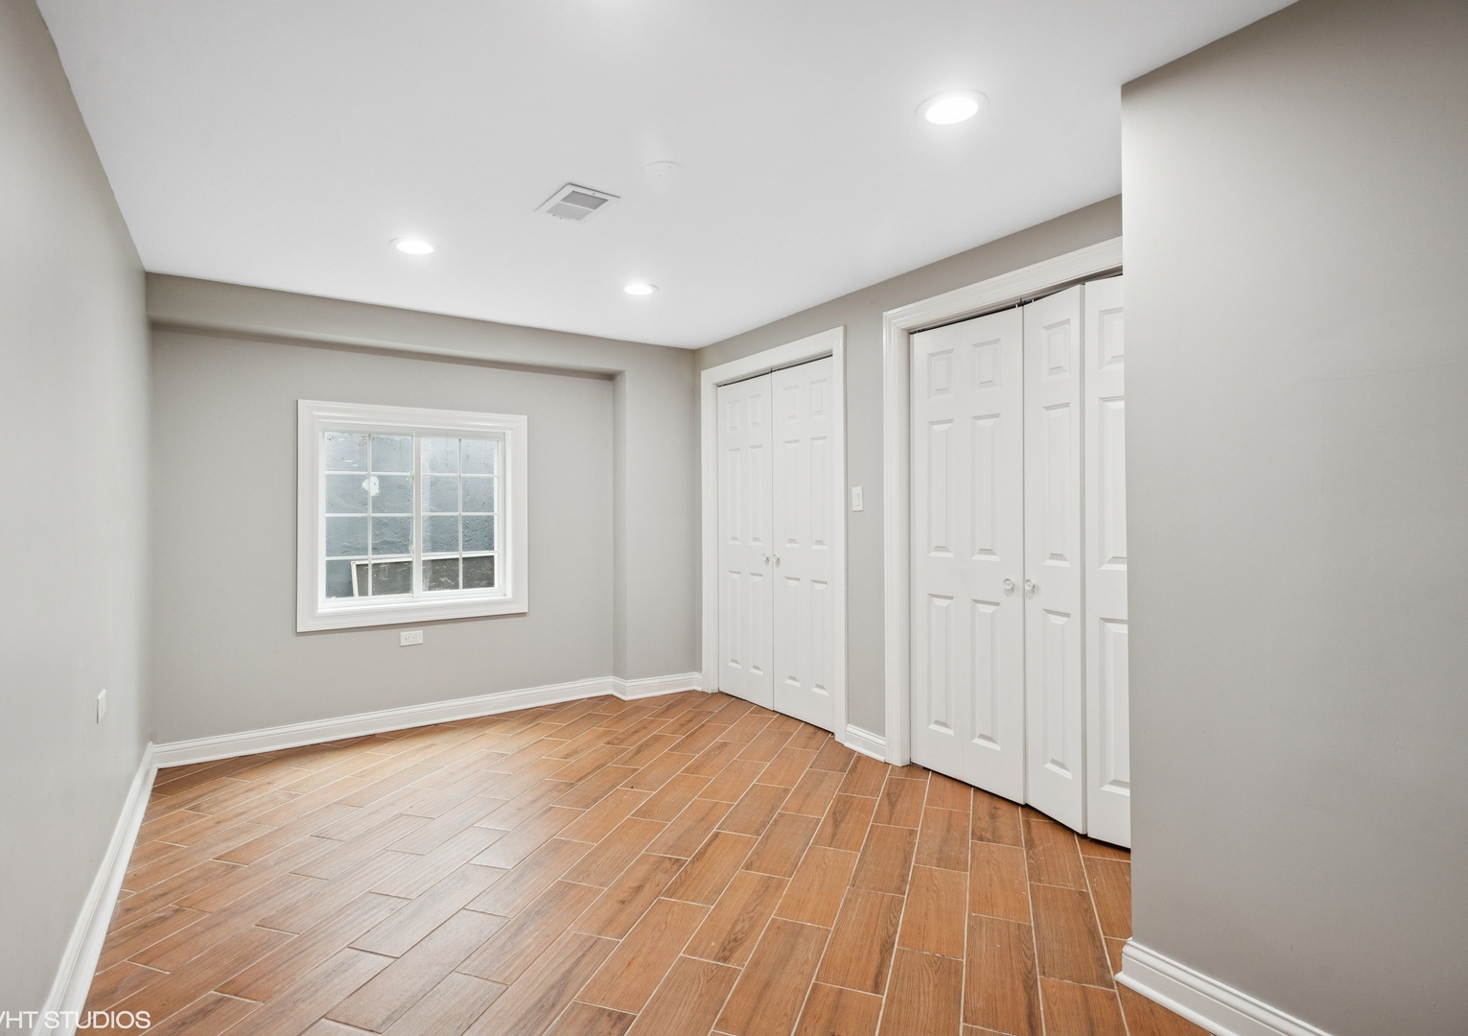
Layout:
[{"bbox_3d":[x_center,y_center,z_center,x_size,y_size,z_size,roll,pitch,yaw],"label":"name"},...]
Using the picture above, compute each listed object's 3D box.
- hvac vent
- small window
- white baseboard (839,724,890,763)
[{"bbox_3d":[-0.562,-1.111,2.625,0.193,0.018,0.287,-1,0,-35],"label":"hvac vent"},{"bbox_3d":[-1.783,-0.014,4.179,1.206,1.197,0.110,-1,0,-35],"label":"small window"},{"bbox_3d":[0.651,1.104,3.637,0.020,0.113,0.275,-1,0,-35],"label":"white baseboard"}]

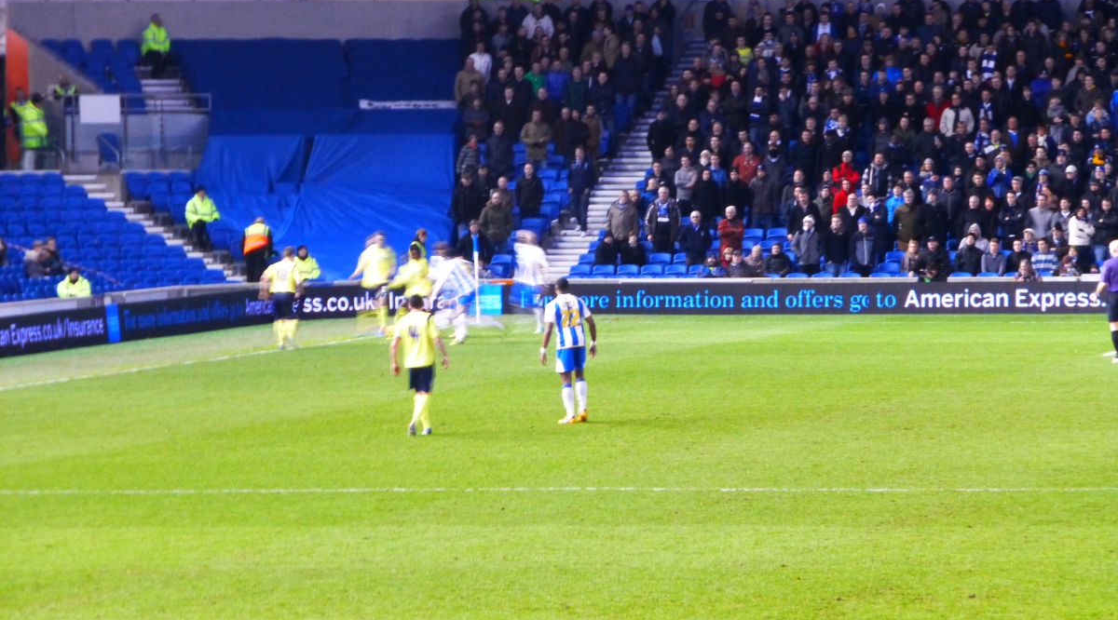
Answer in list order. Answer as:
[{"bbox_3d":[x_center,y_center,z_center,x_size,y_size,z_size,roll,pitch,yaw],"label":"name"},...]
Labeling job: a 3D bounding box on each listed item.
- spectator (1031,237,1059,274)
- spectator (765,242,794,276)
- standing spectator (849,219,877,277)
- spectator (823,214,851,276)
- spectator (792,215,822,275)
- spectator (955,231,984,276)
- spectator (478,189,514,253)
[{"bbox_3d":[9.000,-0.696,138.985,0.530,1.270,0.750,0,2,14],"label":"spectator"},{"bbox_3d":[4.064,-0.626,140.151,0.520,1.240,0.750,0,2,14],"label":"spectator"},{"bbox_3d":[5.692,-0.848,139.779,0.530,1.760,0.350,0,2,9],"label":"standing spectator"},{"bbox_3d":[5.204,-0.940,140.028,0.540,1.740,0.380,0,2,14],"label":"spectator"},{"bbox_3d":[4.606,-0.873,138.400,0.550,1.740,0.400,0,2,19],"label":"spectator"},{"bbox_3d":[7.666,-0.799,139.683,0.550,1.270,0.750,0,2,14],"label":"spectator"},{"bbox_3d":[-1.196,-1.427,143.229,0.620,1.760,0.420,0,2,12],"label":"spectator"}]

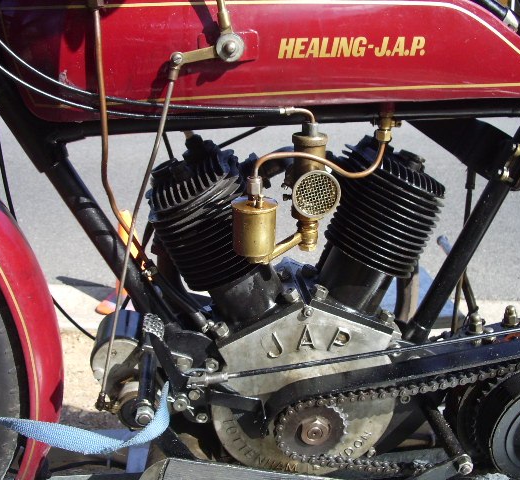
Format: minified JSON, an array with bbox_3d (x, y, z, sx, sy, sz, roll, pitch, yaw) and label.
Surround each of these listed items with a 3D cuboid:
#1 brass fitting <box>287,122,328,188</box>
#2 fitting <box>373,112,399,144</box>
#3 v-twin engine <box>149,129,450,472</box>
[{"bbox_3d":[0.053,-0.094,0.717,0.041,0.070,0.041,-3,21,-9],"label":"brass fitting"},{"bbox_3d":[0.140,-0.124,0.715,0.027,0.034,0.022,-3,21,-9],"label":"fitting"},{"bbox_3d":[0.047,0.090,0.822,0.360,0.455,0.220,-3,21,-9],"label":"v-twin engine"}]

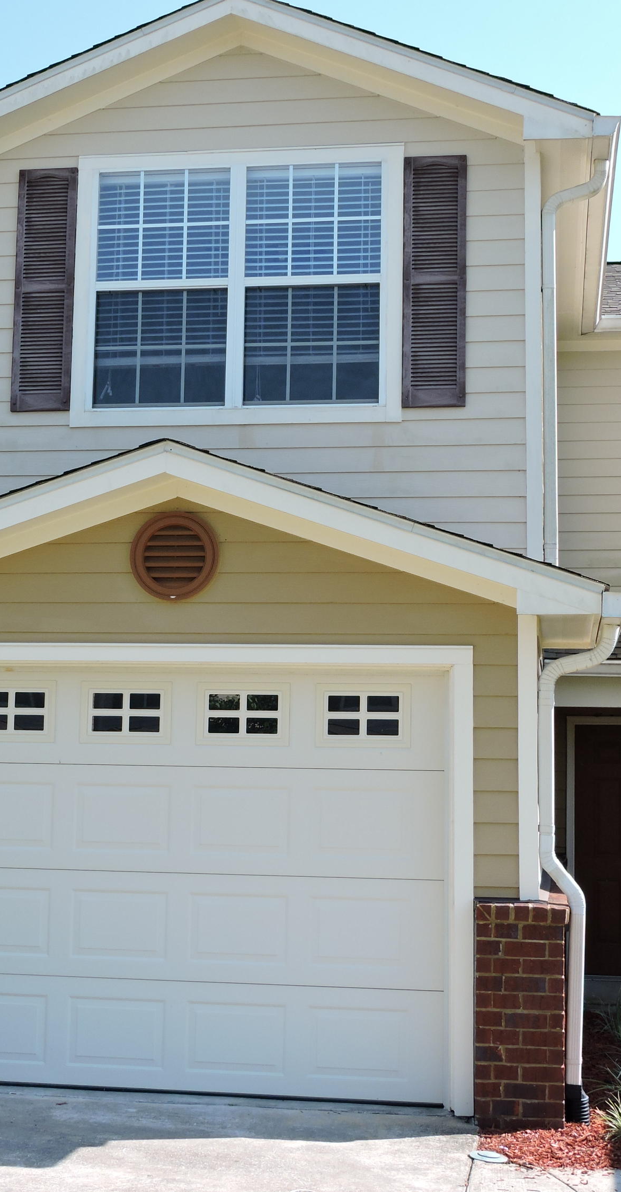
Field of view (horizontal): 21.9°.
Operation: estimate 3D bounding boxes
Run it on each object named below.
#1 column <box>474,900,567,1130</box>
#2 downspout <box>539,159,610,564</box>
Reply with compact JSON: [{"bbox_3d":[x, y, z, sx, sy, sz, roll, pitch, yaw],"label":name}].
[{"bbox_3d":[1.025,1.996,7.748,0.428,1.048,0.383,0,-7,8],"label":"column"},{"bbox_3d":[1.554,-1.312,9.390,0.398,2.540,0.111,0,-7,8],"label":"downspout"}]

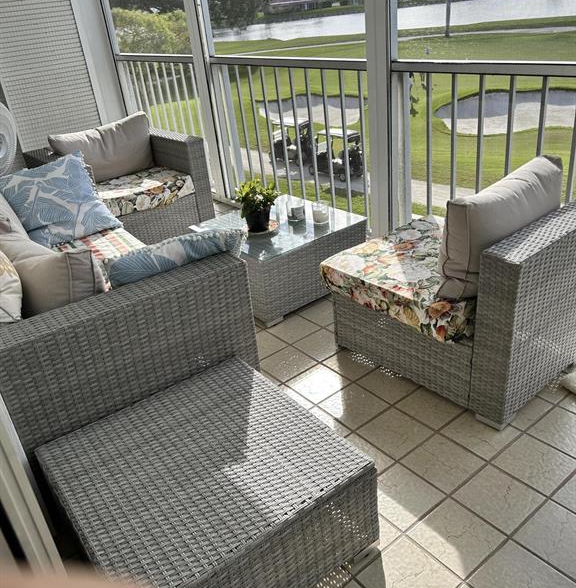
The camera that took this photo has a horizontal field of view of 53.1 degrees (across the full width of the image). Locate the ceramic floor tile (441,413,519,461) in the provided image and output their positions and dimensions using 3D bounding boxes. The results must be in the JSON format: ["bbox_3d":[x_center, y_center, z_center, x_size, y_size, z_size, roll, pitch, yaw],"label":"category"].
[{"bbox_3d":[0.668,0.484,1.999,0.200,0.010,0.200,-24,32,-32],"label":"ceramic floor tile"}]

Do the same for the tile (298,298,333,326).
[{"bbox_3d":[0.186,0.095,2.819,0.197,0.010,0.197,-24,33,-32],"label":"tile"}]

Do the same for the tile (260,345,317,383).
[{"bbox_3d":[-0.003,0.301,2.460,0.197,0.010,0.197,-24,33,-32],"label":"tile"}]

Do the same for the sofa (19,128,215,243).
[{"bbox_3d":[-1.131,-0.694,3.955,0.915,0.638,0.820,-24,32,-32],"label":"sofa"}]

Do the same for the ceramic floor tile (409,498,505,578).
[{"bbox_3d":[0.474,0.684,1.624,0.197,0.010,0.197,-24,33,-32],"label":"ceramic floor tile"}]

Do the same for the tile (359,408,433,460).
[{"bbox_3d":[0.383,0.496,2.056,0.196,0.010,0.196,-24,32,-32],"label":"tile"}]

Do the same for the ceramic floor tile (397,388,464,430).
[{"bbox_3d":[0.544,0.425,2.166,0.196,0.010,0.196,-24,32,-32],"label":"ceramic floor tile"}]

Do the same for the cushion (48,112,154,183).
[{"bbox_3d":[-1.217,-0.927,3.729,0.610,0.366,0.152,-24,28,-32],"label":"cushion"}]

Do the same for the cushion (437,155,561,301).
[{"bbox_3d":[0.786,-0.233,2.059,0.569,0.387,0.155,-24,32,-32],"label":"cushion"}]

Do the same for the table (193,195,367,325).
[{"bbox_3d":[-0.051,-0.215,3.104,0.676,0.353,0.672,-24,32,-32],"label":"table"}]

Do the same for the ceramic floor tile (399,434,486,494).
[{"bbox_3d":[0.513,0.559,1.908,0.196,0.010,0.196,-24,32,-32],"label":"ceramic floor tile"}]

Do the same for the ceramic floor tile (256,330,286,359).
[{"bbox_3d":[-0.129,0.238,2.607,0.197,0.010,0.197,-24,33,-32],"label":"ceramic floor tile"}]

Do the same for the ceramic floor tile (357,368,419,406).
[{"bbox_3d":[0.412,0.358,2.294,0.200,0.010,0.200,-24,32,-32],"label":"ceramic floor tile"}]

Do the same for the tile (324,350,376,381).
[{"bbox_3d":[0.285,0.298,2.463,0.196,0.010,0.196,-24,32,-32],"label":"tile"}]

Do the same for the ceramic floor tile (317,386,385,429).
[{"bbox_3d":[0.254,0.432,2.205,0.196,0.010,0.196,-24,32,-32],"label":"ceramic floor tile"}]

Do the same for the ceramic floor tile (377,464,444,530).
[{"bbox_3d":[0.349,0.625,1.783,0.200,0.010,0.200,-24,32,-32],"label":"ceramic floor tile"}]

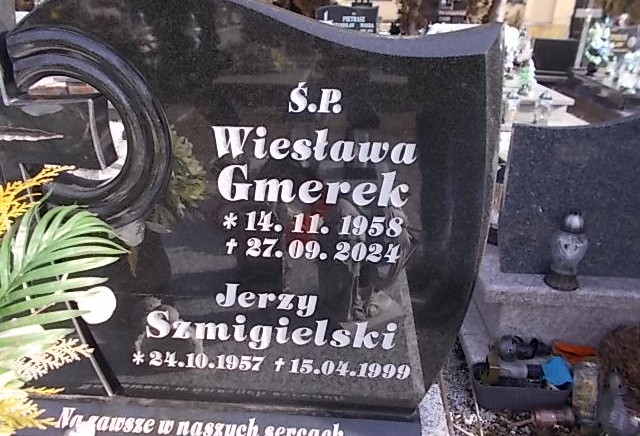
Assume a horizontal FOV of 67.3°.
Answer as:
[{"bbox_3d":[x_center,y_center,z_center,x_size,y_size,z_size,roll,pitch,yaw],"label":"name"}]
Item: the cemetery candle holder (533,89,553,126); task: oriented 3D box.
[{"bbox_3d":[1.750,-0.857,3.750,0.115,0.270,0.115,1,24,3],"label":"cemetery candle holder"}]

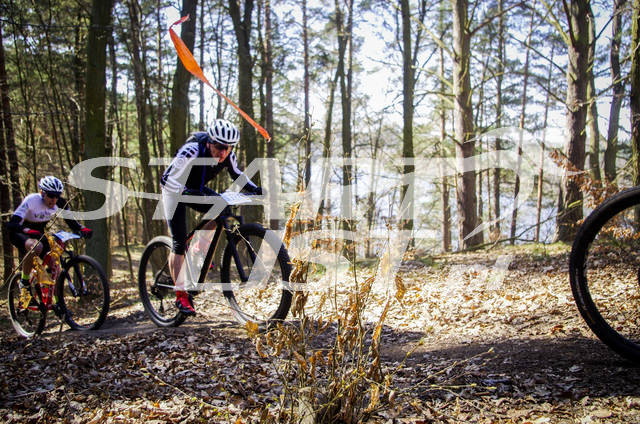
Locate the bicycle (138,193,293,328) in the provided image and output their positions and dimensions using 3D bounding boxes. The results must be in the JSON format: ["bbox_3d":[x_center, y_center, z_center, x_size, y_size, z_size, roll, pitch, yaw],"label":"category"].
[{"bbox_3d":[-0.874,0.370,4.571,1.830,1.020,0.700,-9,-3,42],"label":"bicycle"}]

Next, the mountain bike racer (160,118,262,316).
[{"bbox_3d":[-0.898,0.040,4.566,0.850,1.460,0.690,4,7,41],"label":"mountain bike racer"}]

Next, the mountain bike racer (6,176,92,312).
[{"bbox_3d":[-2.917,0.384,6.325,0.890,1.480,0.690,4,6,35],"label":"mountain bike racer"}]

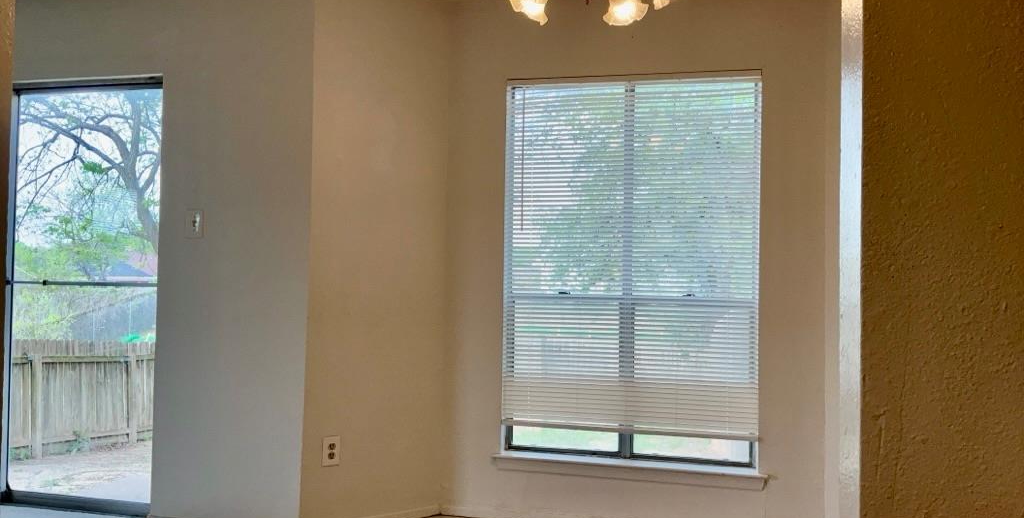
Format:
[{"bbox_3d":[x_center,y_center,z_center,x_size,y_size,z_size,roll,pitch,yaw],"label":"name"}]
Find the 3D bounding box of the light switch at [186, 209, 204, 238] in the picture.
[{"bbox_3d":[-1.410,-0.156,3.543,0.079,0.122,0.016,1,-2,13],"label":"light switch"}]

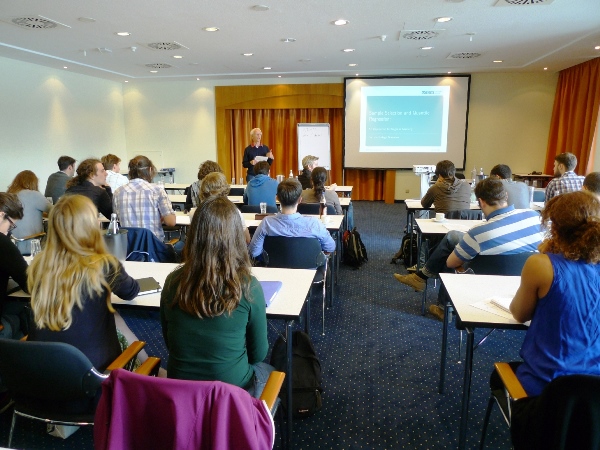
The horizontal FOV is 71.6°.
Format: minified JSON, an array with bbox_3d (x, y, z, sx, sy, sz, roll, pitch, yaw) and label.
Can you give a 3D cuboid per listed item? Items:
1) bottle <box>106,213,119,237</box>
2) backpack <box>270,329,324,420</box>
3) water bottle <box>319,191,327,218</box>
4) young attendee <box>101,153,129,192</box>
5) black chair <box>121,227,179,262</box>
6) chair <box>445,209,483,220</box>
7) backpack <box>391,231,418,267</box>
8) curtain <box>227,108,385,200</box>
[{"bbox_3d":[-1.177,0.077,2.624,0.080,0.310,0.080,2,12,9],"label":"bottle"},{"bbox_3d":[-0.017,0.830,2.393,0.310,0.440,0.220,1,12,5],"label":"backpack"},{"bbox_3d":[0.220,-0.199,4.096,0.077,0.280,0.077,2,12,9],"label":"water bottle"},{"bbox_3d":[-2.203,-0.208,5.214,0.510,1.367,0.734,4,12,21],"label":"young attendee"},{"bbox_3d":[-1.223,0.381,3.630,0.550,0.800,0.580,2,12,14],"label":"black chair"},{"bbox_3d":[1.668,0.210,4.373,0.550,0.800,0.580,2,12,10],"label":"chair"},{"bbox_3d":[1.310,0.275,5.091,0.275,0.439,0.326,2,12,9],"label":"backpack"},{"bbox_3d":[0.067,-1.708,10.229,3.998,2.264,0.204,2,12,9],"label":"curtain"}]

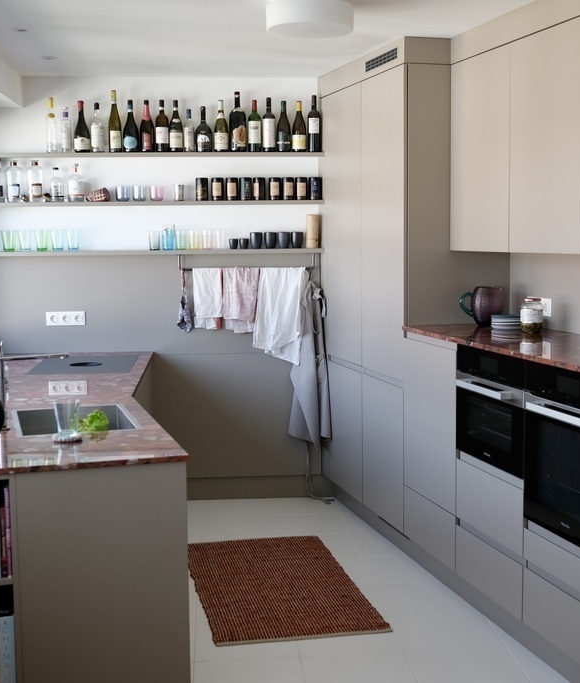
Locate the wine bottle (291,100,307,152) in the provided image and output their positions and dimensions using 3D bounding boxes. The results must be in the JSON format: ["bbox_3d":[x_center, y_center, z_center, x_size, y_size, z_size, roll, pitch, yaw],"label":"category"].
[{"bbox_3d":[0.056,-1.253,5.823,0.081,0.297,0.081,-1,6,-4],"label":"wine bottle"}]

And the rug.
[{"bbox_3d":[-0.075,1.137,4.711,0.738,0.012,1.340,-2,6,-12],"label":"rug"}]

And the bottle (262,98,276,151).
[{"bbox_3d":[-0.120,-1.279,5.886,0.070,0.315,0.070,-1,6,-5],"label":"bottle"}]

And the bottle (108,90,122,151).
[{"bbox_3d":[-1.020,-1.284,5.814,0.074,0.356,0.074,-1,6,-5],"label":"bottle"}]

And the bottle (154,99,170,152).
[{"bbox_3d":[-0.738,-1.244,5.766,0.074,0.301,0.074,-1,6,-4],"label":"bottle"}]

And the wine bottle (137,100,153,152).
[{"bbox_3d":[-0.835,-1.260,5.831,0.079,0.299,0.079,-1,6,-5],"label":"wine bottle"}]

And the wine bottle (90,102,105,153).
[{"bbox_3d":[-1.107,-1.231,5.741,0.076,0.288,0.076,-1,6,-4],"label":"wine bottle"}]

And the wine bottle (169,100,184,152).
[{"bbox_3d":[-0.657,-1.245,5.772,0.078,0.300,0.078,-1,6,-4],"label":"wine bottle"}]

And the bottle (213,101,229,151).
[{"bbox_3d":[-0.403,-1.266,5.865,0.082,0.298,0.082,-1,6,-5],"label":"bottle"}]

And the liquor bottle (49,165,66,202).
[{"bbox_3d":[-1.358,-0.917,5.826,0.076,0.200,0.076,-1,6,-5],"label":"liquor bottle"}]

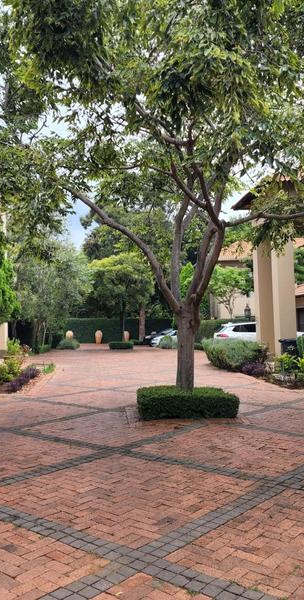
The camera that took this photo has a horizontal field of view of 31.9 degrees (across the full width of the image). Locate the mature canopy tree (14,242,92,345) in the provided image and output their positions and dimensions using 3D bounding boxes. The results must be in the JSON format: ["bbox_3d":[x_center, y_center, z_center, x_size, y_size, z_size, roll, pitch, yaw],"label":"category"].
[{"bbox_3d":[-6.187,-0.303,32.664,4.700,6.900,4.500,0,-3,-6],"label":"mature canopy tree"}]

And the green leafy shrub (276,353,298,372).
[{"bbox_3d":[4.257,1.995,16.700,0.720,0.680,0.700,-2,-3,-5],"label":"green leafy shrub"}]

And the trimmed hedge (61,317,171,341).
[{"bbox_3d":[-3.473,3.013,52.000,10.800,2.450,1.100,-2,-3,-5],"label":"trimmed hedge"}]

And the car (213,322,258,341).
[{"bbox_3d":[5.622,1.967,26.800,4.550,1.660,1.850,-1,-3,-7],"label":"car"}]

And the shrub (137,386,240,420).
[{"bbox_3d":[0.604,1.803,9.488,1.600,0.350,1.550,0,-3,-6],"label":"shrub"}]

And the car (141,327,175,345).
[{"bbox_3d":[1.464,2.831,42.335,4.350,1.470,1.780,1,-3,-30],"label":"car"}]

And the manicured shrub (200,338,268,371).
[{"bbox_3d":[3.092,2.023,19.800,2.200,1.100,2.900,-2,-3,-5],"label":"manicured shrub"}]

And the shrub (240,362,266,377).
[{"bbox_3d":[3.068,2.072,16.010,0.730,0.410,0.680,0,-3,-6],"label":"shrub"}]

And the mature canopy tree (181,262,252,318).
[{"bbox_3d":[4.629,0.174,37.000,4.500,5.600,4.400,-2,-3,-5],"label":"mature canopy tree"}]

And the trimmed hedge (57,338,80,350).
[{"bbox_3d":[-5.487,2.895,34.917,1.550,0.720,1.400,0,-3,-6],"label":"trimmed hedge"}]

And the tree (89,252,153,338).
[{"bbox_3d":[-2.324,-0.038,40.500,5.000,7.000,4.900,-2,-3,-5],"label":"tree"}]

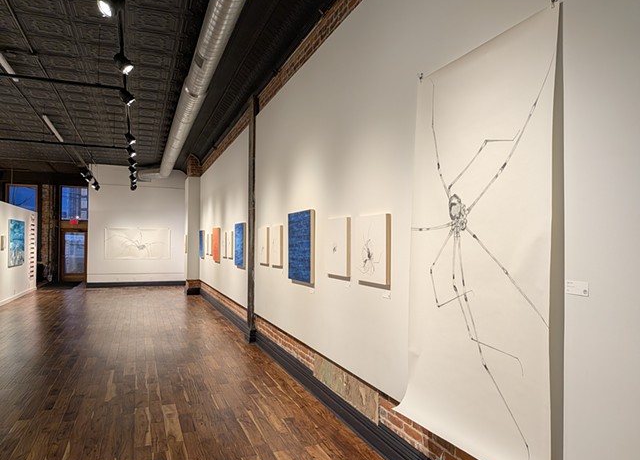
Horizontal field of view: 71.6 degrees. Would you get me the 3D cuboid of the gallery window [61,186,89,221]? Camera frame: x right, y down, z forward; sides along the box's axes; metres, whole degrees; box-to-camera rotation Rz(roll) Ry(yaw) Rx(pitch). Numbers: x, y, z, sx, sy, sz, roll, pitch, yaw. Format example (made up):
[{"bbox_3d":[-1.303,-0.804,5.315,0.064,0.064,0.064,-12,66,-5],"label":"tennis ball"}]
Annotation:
[{"bbox_3d":[-9.562,-1.028,17.320,0.959,1.295,0.100,1,-2,-22],"label":"gallery window"}]

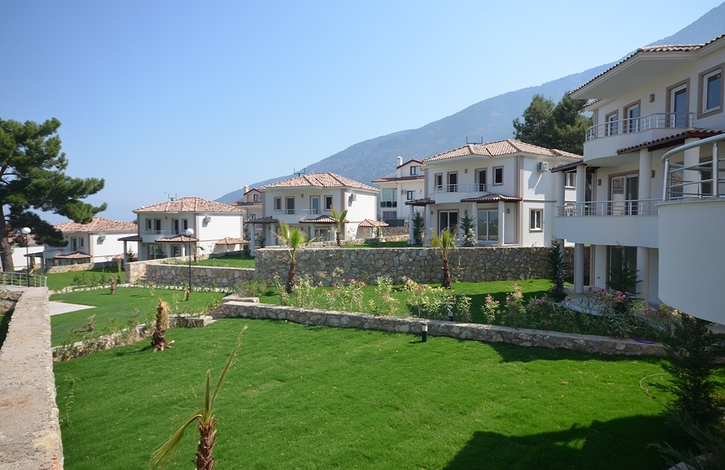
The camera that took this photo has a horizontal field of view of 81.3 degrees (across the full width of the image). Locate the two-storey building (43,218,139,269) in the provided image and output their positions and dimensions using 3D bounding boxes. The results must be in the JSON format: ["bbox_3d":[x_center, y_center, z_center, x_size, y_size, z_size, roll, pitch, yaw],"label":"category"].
[{"bbox_3d":[-35.333,1.512,55.364,10.180,7.810,8.830,1,3,25],"label":"two-storey building"}]

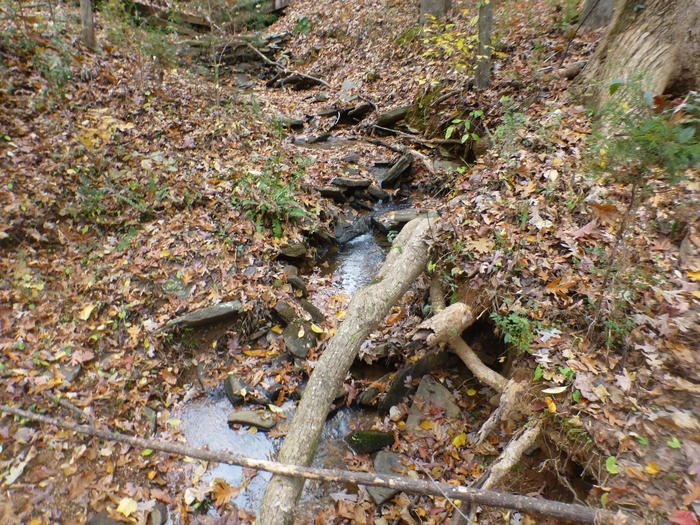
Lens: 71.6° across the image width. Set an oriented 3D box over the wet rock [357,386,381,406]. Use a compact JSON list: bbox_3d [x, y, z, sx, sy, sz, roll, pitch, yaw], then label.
[{"bbox_3d":[0.105,0.759,2.750,0.135,0.075,0.110,0,21,0],"label":"wet rock"}]

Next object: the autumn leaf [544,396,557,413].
[{"bbox_3d":[0.826,0.585,2.000,0.050,0.040,0.060,0,19,0],"label":"autumn leaf"}]

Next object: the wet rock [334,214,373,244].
[{"bbox_3d":[0.028,-0.265,3.900,0.300,0.170,0.250,0,19,0],"label":"wet rock"}]

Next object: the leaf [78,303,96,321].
[{"bbox_3d":[-1.596,0.298,2.950,0.065,0.020,0.120,29,43,18],"label":"leaf"}]

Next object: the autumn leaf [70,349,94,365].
[{"bbox_3d":[-1.488,0.523,2.700,0.110,0.020,0.090,7,33,-4],"label":"autumn leaf"}]

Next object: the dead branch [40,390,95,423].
[{"bbox_3d":[-1.299,0.669,2.240,0.320,0.035,0.035,25,26,15],"label":"dead branch"}]

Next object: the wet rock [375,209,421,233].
[{"bbox_3d":[0.431,-0.381,4.400,0.410,0.110,0.260,0,21,0],"label":"wet rock"}]

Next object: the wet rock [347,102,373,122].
[{"bbox_3d":[0.121,-1.916,6.200,0.320,0.220,0.250,0,19,0],"label":"wet rock"}]

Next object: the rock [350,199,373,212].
[{"bbox_3d":[0.110,-0.546,4.650,0.200,0.080,0.150,0,21,0],"label":"rock"}]

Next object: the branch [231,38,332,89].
[{"bbox_3d":[-0.980,-2.759,6.700,1.931,0.120,0.200,33,33,24],"label":"branch"}]

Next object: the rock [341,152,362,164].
[{"bbox_3d":[0.006,-1.200,5.600,0.220,0.080,0.180,0,29,0],"label":"rock"}]

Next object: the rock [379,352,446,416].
[{"bbox_3d":[0.303,0.561,2.285,0.419,0.110,0.130,-32,34,-33],"label":"rock"}]

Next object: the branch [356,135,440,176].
[{"bbox_3d":[0.411,-0.963,4.350,0.140,0.080,0.896,-19,41,-43],"label":"branch"}]

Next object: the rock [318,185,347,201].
[{"bbox_3d":[-0.175,-0.700,4.850,0.270,0.110,0.200,0,21,0],"label":"rock"}]

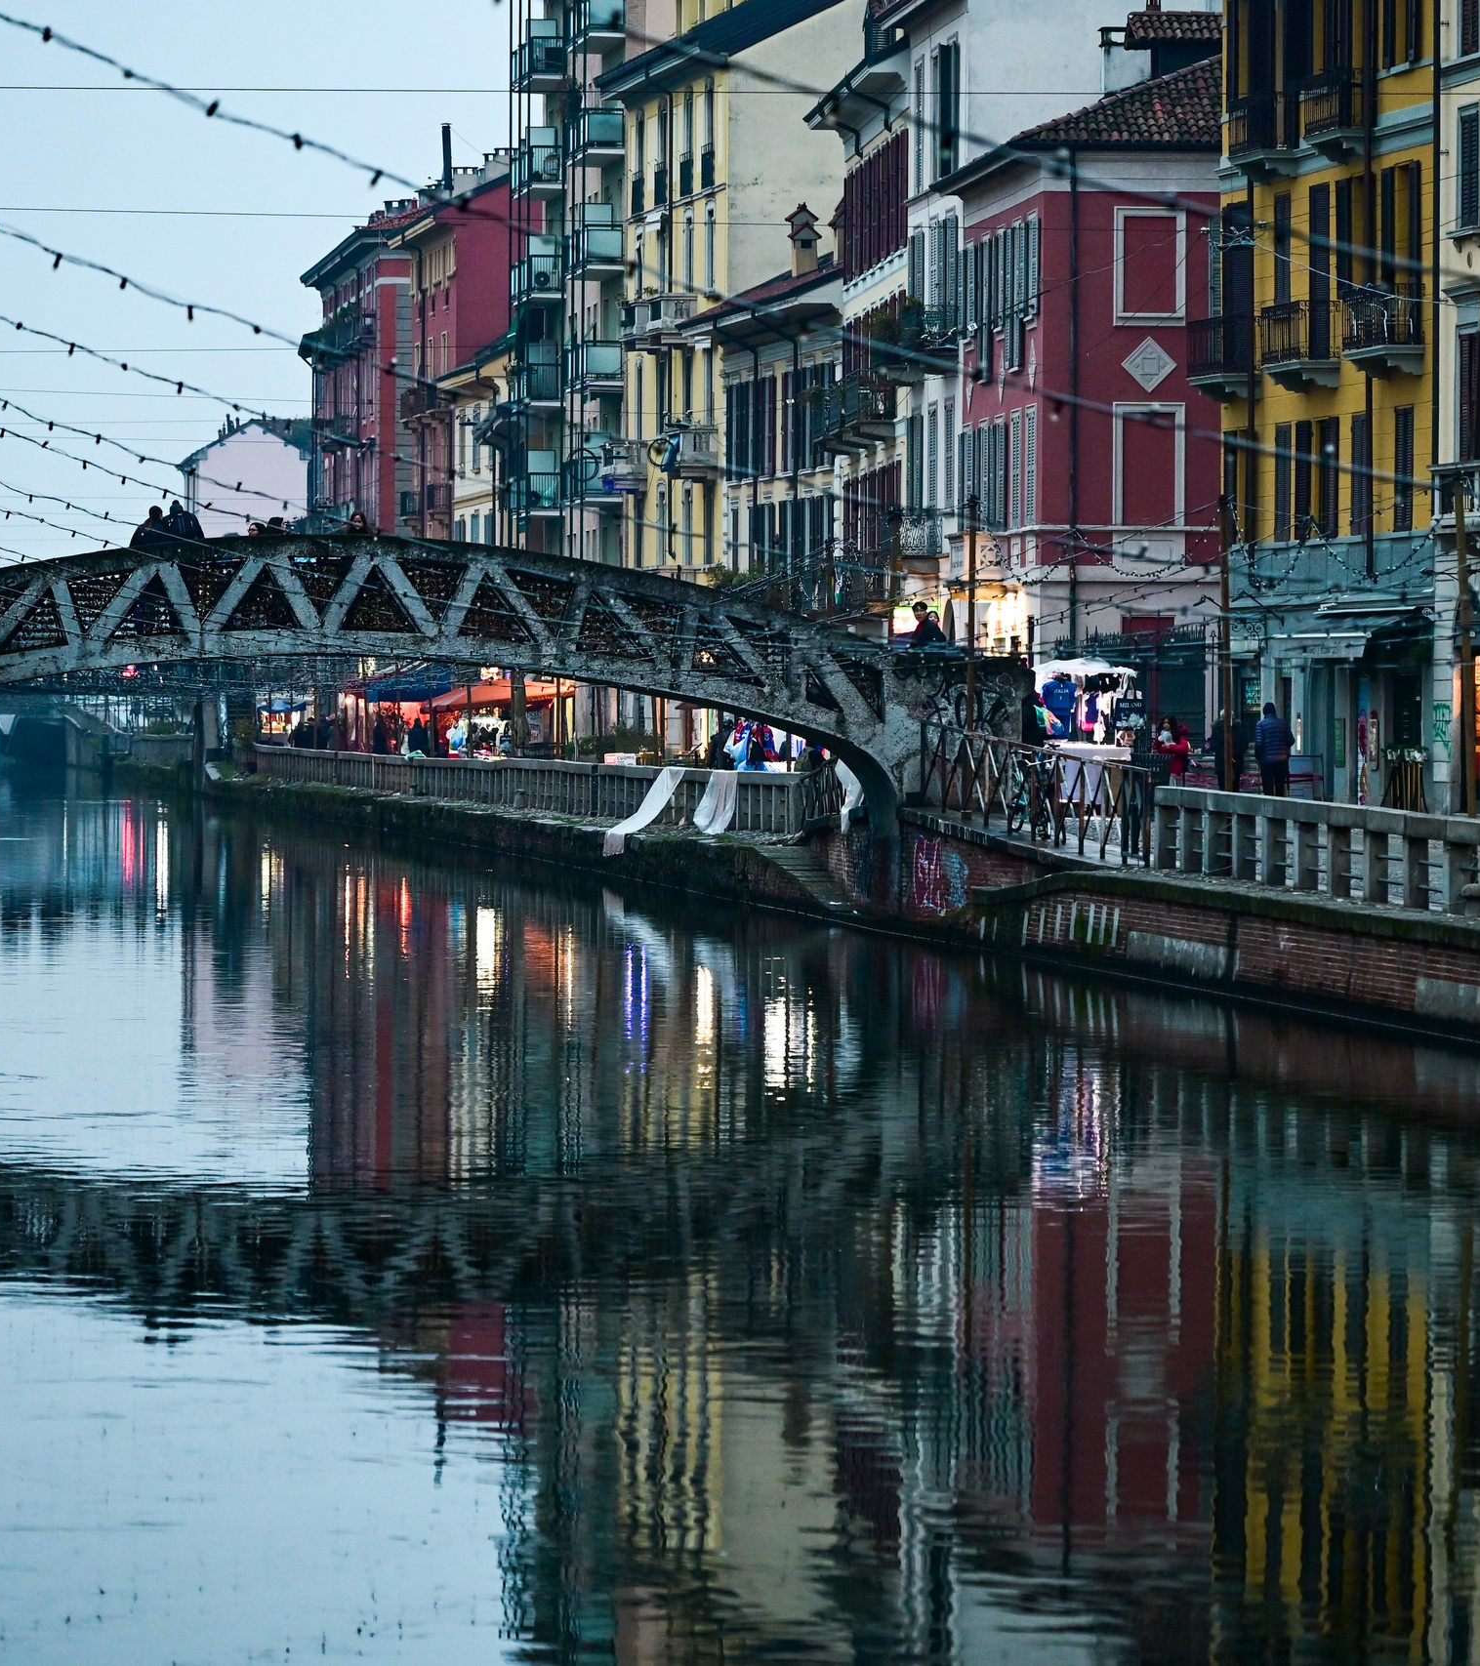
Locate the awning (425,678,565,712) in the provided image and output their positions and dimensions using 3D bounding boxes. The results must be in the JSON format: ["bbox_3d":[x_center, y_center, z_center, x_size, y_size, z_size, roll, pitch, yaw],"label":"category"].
[{"bbox_3d":[-6.426,-3.666,222.000,3.600,0.950,4.200,0,1,-7],"label":"awning"}]

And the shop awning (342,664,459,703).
[{"bbox_3d":[-10.493,-4.631,257.653,3.100,1.250,5.000,0,1,-7],"label":"shop awning"}]

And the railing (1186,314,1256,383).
[{"bbox_3d":[8.735,-8.655,149.298,0.760,1.080,2.500,0,1,-10],"label":"railing"}]

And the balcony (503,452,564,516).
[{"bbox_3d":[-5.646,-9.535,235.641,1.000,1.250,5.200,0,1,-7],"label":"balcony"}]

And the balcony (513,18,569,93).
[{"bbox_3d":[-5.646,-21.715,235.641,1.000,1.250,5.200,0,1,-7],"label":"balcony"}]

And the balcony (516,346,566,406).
[{"bbox_3d":[-5.601,-12.646,233.428,0.950,1.650,4.800,0,1,-7],"label":"balcony"}]

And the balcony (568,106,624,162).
[{"bbox_3d":[-3.756,-18.171,218.431,0.950,1.170,4.800,0,1,-7],"label":"balcony"}]

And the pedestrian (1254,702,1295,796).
[{"bbox_3d":[8.590,-1.240,134.000,0.580,1.720,0.380,0,1,3],"label":"pedestrian"}]

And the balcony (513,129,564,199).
[{"bbox_3d":[-5.601,-18.667,233.428,0.950,1.650,4.800,0,1,-7],"label":"balcony"}]

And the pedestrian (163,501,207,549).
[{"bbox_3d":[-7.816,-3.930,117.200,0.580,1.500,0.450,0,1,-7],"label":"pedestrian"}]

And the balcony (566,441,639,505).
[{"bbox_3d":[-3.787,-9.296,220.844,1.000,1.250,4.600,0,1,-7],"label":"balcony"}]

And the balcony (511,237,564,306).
[{"bbox_3d":[-5.601,-15.665,233.428,0.950,1.650,4.800,0,1,-7],"label":"balcony"}]

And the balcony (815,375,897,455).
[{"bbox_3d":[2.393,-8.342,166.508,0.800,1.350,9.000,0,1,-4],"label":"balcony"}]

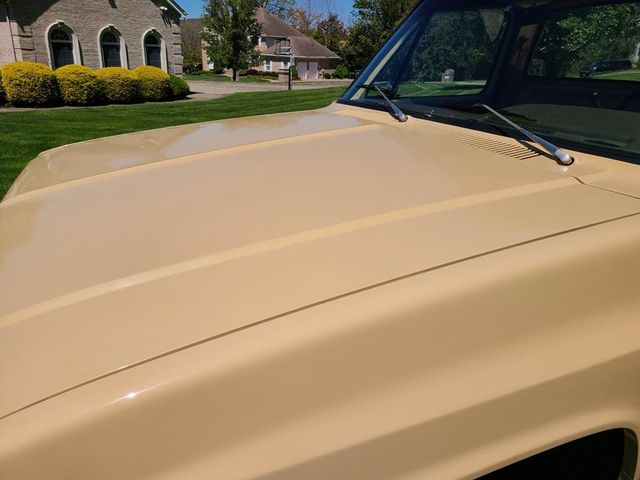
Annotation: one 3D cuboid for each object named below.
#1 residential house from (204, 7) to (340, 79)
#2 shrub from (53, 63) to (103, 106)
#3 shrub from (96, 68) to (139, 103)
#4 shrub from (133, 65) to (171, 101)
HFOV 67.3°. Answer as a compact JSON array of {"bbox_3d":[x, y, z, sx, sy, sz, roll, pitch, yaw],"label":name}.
[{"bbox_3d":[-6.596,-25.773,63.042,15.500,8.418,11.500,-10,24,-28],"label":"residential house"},{"bbox_3d":[-8.209,-5.259,16.149,1.598,1.196,1.598,18,26,37],"label":"shrub"},{"bbox_3d":[-7.291,-5.600,17.222,1.547,1.155,1.547,18,26,37],"label":"shrub"},{"bbox_3d":[-6.497,-6.022,18.356,1.464,1.186,1.464,18,26,37],"label":"shrub"}]

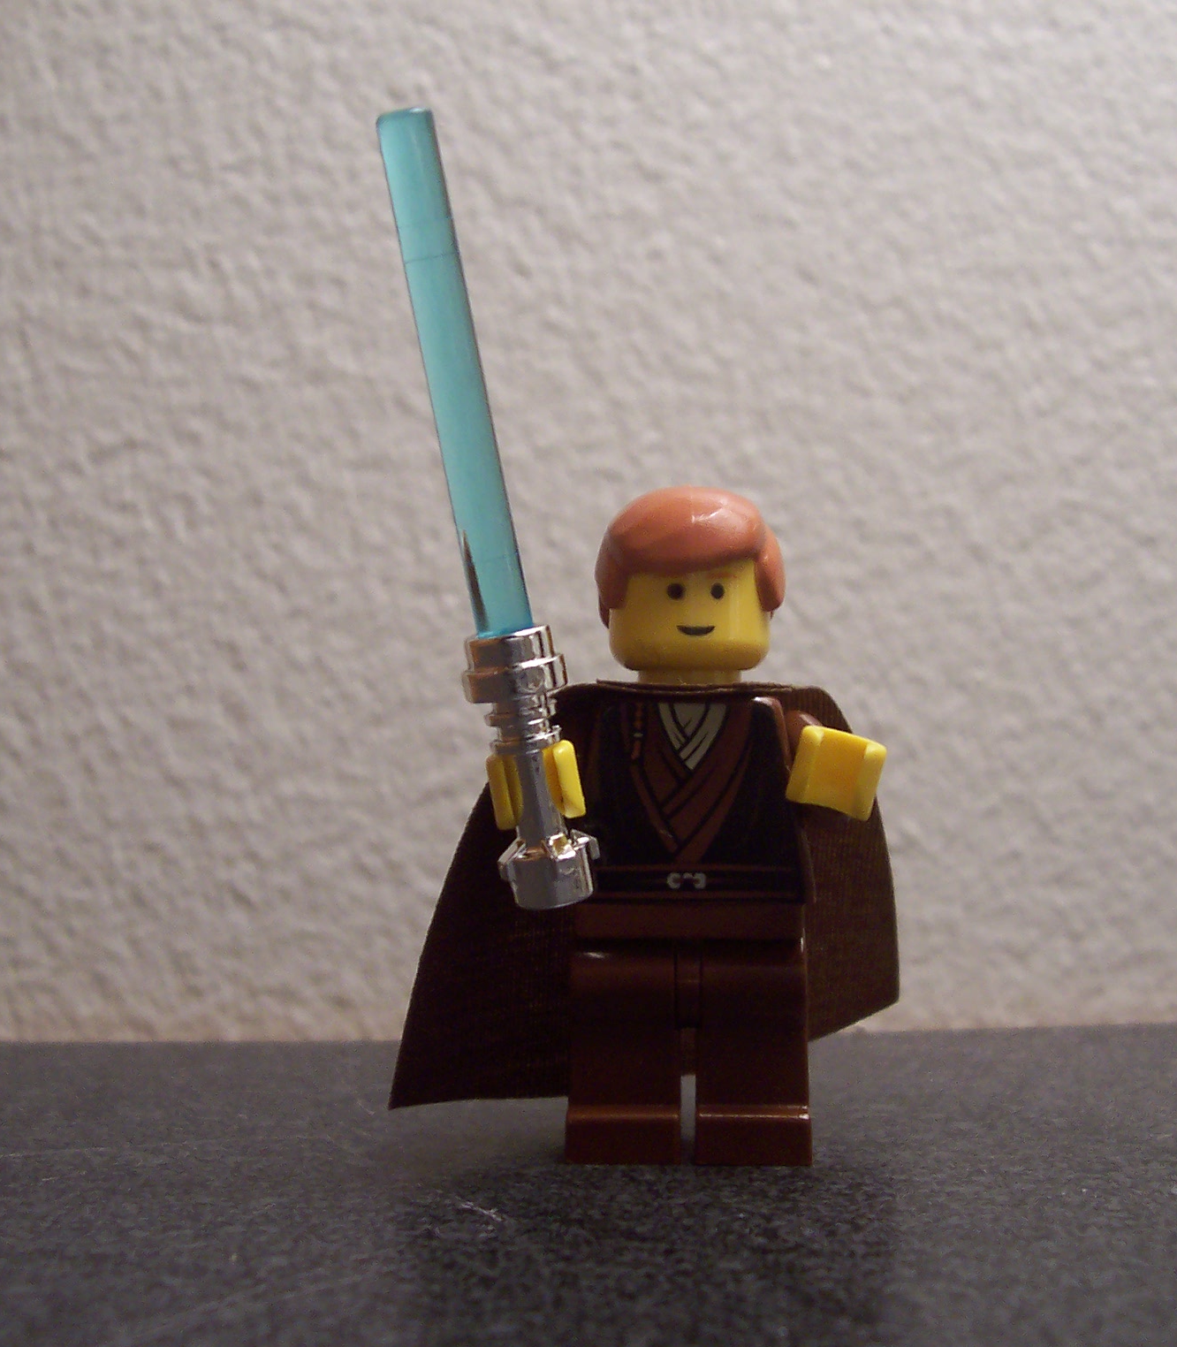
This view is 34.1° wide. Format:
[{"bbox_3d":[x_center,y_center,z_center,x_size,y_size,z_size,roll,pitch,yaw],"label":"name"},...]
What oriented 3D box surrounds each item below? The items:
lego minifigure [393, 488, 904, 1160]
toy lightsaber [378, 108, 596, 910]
[{"bbox_3d":[0.004,0.009,0.123,0.035,0.042,0.028,0,2,5],"label":"lego minifigure"},{"bbox_3d":[-0.006,-0.009,0.108,0.006,0.045,0.006,-10,9,0],"label":"toy lightsaber"}]

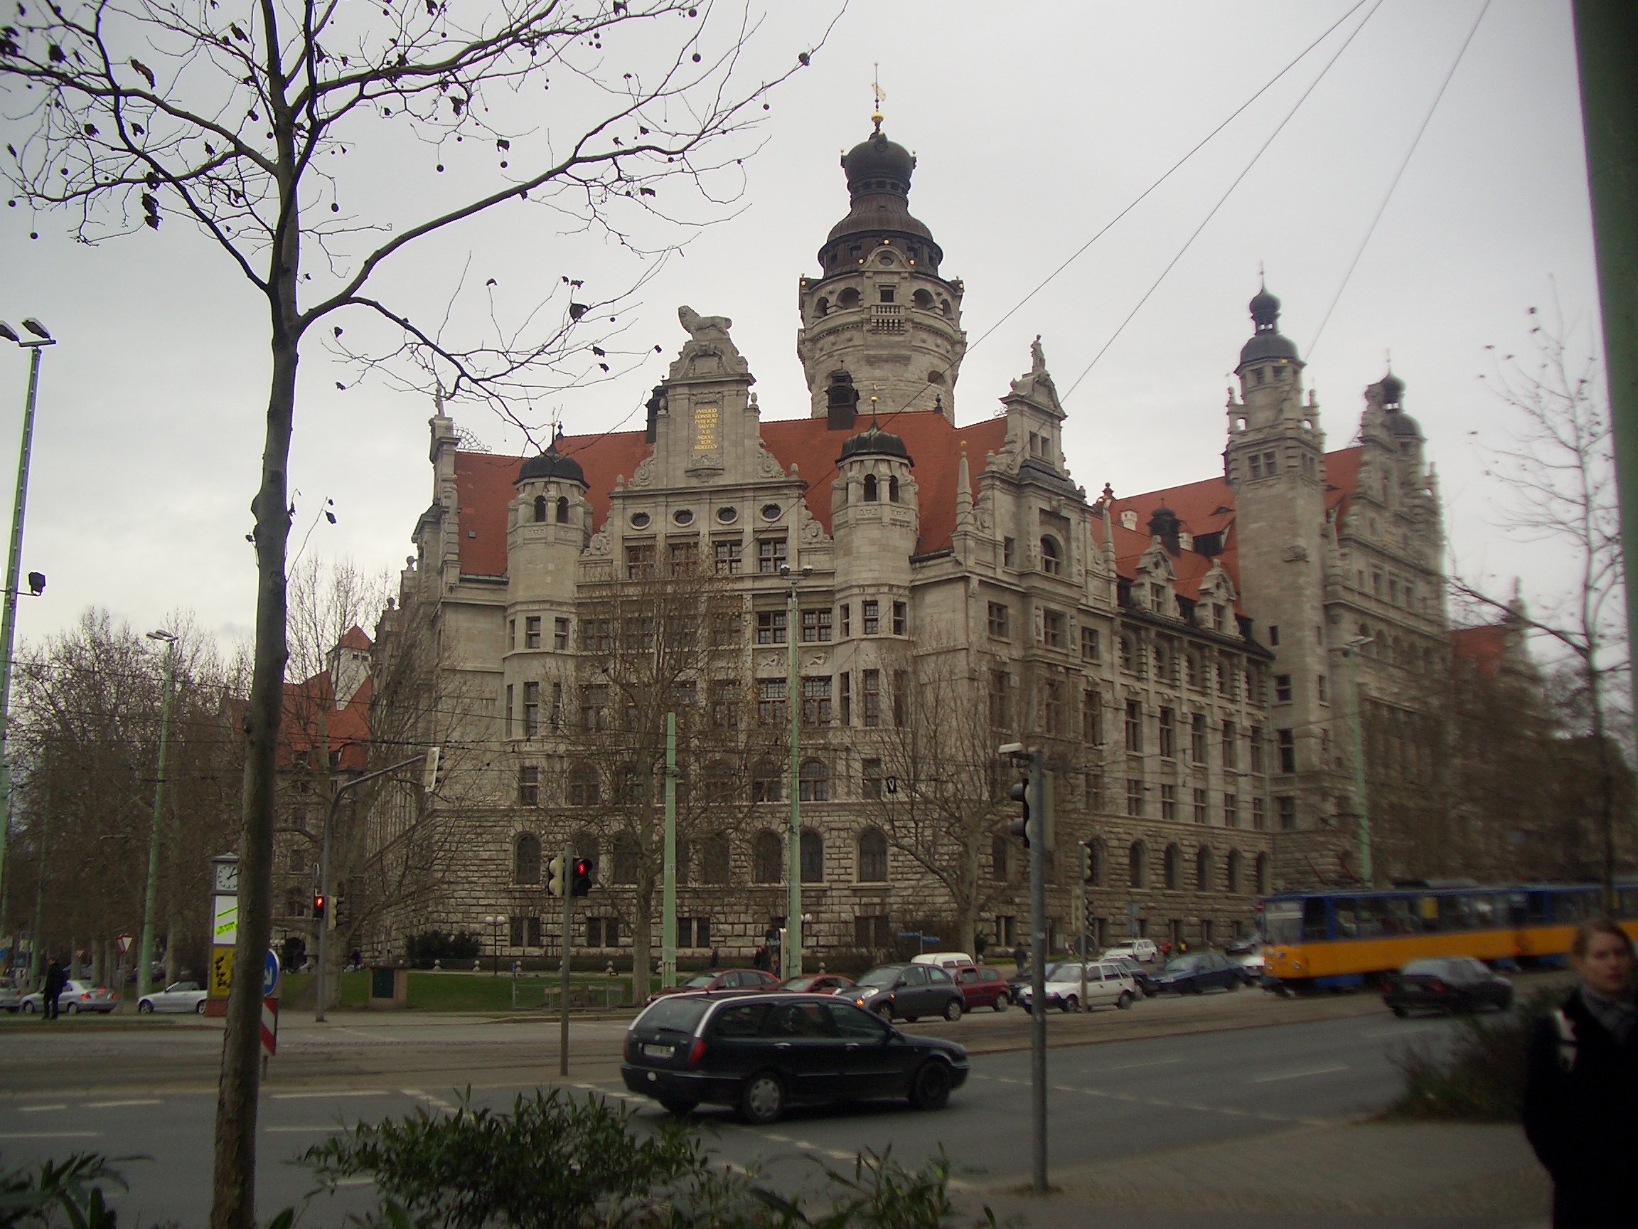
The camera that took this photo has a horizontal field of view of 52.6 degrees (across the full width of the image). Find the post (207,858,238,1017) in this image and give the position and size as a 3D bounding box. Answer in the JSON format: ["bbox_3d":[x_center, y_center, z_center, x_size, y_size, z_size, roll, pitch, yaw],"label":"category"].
[{"bbox_3d":[-18.352,9.904,51.354,1.000,4.950,0.900,3,-11,-14],"label":"post"}]

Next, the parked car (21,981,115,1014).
[{"bbox_3d":[-29.796,15.232,65.794,4.500,1.430,1.740,-7,-13,29],"label":"parked car"}]

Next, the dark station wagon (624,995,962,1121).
[{"bbox_3d":[-0.128,5.175,19.771,4.480,1.480,1.750,9,-15,-40],"label":"dark station wagon"}]

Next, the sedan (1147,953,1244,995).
[{"bbox_3d":[14.561,13.876,64.294,4.150,1.400,1.690,8,-14,-39],"label":"sedan"}]

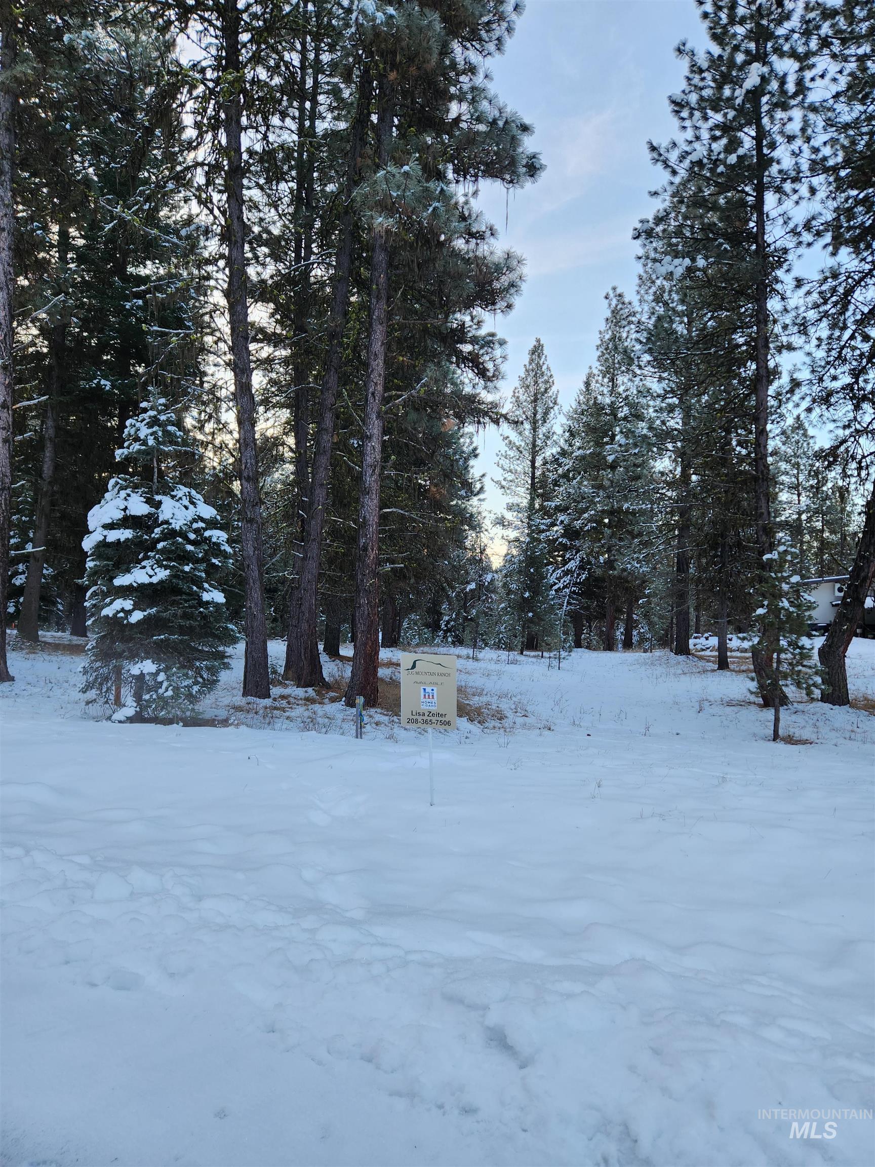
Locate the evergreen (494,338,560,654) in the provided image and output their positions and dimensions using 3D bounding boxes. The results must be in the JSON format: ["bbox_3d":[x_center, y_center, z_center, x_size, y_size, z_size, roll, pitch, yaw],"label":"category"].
[{"bbox_3d":[2.851,-2.789,24.621,2.050,10.046,2.000,0,-1,0],"label":"evergreen"}]

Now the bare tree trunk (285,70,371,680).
[{"bbox_3d":[-2.137,-4.147,15.148,1.600,12.301,0.800,0,-1,0],"label":"bare tree trunk"}]

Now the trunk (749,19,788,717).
[{"bbox_3d":[5.306,-3.485,12.431,0.600,10.950,0.500,0,-1,0],"label":"trunk"}]

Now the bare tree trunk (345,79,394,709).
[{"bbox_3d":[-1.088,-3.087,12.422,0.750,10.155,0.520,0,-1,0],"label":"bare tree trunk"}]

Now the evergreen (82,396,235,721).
[{"bbox_3d":[-3.863,-0.359,10.754,2.100,4.506,2.050,0,-1,0],"label":"evergreen"}]

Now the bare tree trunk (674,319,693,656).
[{"bbox_3d":[7.819,-3.098,24.629,0.590,10.779,0.500,0,-1,0],"label":"bare tree trunk"}]

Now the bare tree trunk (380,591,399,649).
[{"bbox_3d":[-1.606,1.208,26.023,0.600,1.957,0.570,0,-1,0],"label":"bare tree trunk"}]

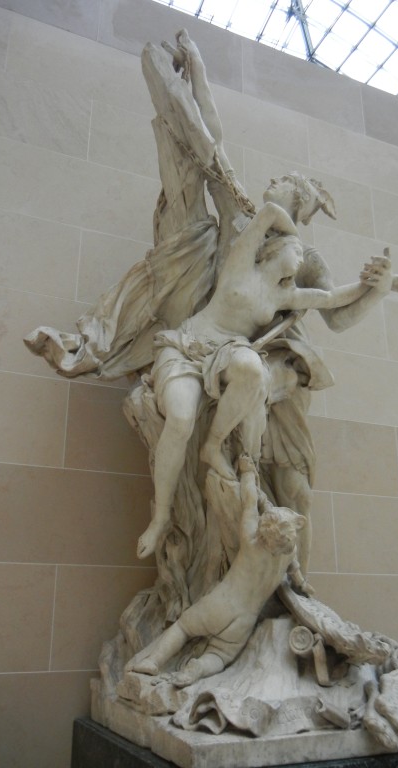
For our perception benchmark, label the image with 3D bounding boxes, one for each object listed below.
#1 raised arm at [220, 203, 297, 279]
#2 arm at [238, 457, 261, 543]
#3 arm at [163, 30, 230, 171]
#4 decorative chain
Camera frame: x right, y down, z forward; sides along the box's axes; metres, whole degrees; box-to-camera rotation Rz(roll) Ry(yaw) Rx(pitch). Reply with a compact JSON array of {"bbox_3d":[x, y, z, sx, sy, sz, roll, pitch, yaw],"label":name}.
[{"bbox_3d":[0.258,-0.616,2.838,0.300,0.310,0.220,9,-20,-23],"label":"raised arm"},{"bbox_3d":[0.190,0.427,2.506,0.090,0.330,0.120,9,-20,-23],"label":"arm"},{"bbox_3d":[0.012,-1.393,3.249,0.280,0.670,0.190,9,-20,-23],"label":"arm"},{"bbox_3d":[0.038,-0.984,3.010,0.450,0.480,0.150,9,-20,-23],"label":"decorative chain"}]

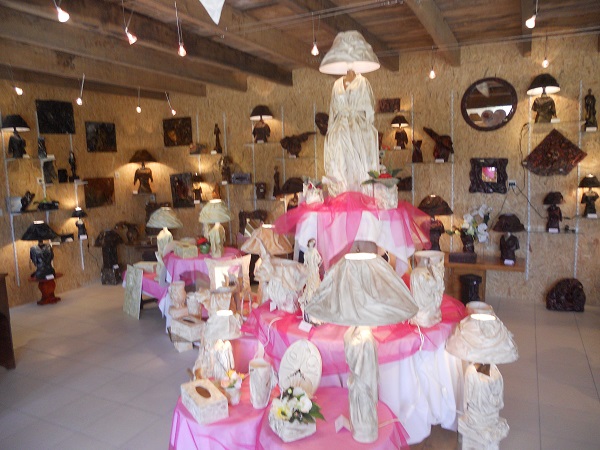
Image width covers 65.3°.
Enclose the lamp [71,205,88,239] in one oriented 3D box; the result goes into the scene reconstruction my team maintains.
[{"bbox_3d":[-2.758,-0.022,5.866,0.180,0.393,0.180,2,9,26],"label":"lamp"}]

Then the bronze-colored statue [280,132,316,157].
[{"bbox_3d":[-0.019,-1.037,6.030,0.490,0.290,0.180,2,8,26],"label":"bronze-colored statue"}]

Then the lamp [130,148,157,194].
[{"bbox_3d":[-2.294,-0.784,6.860,0.380,0.660,0.370,-4,7,-19],"label":"lamp"}]

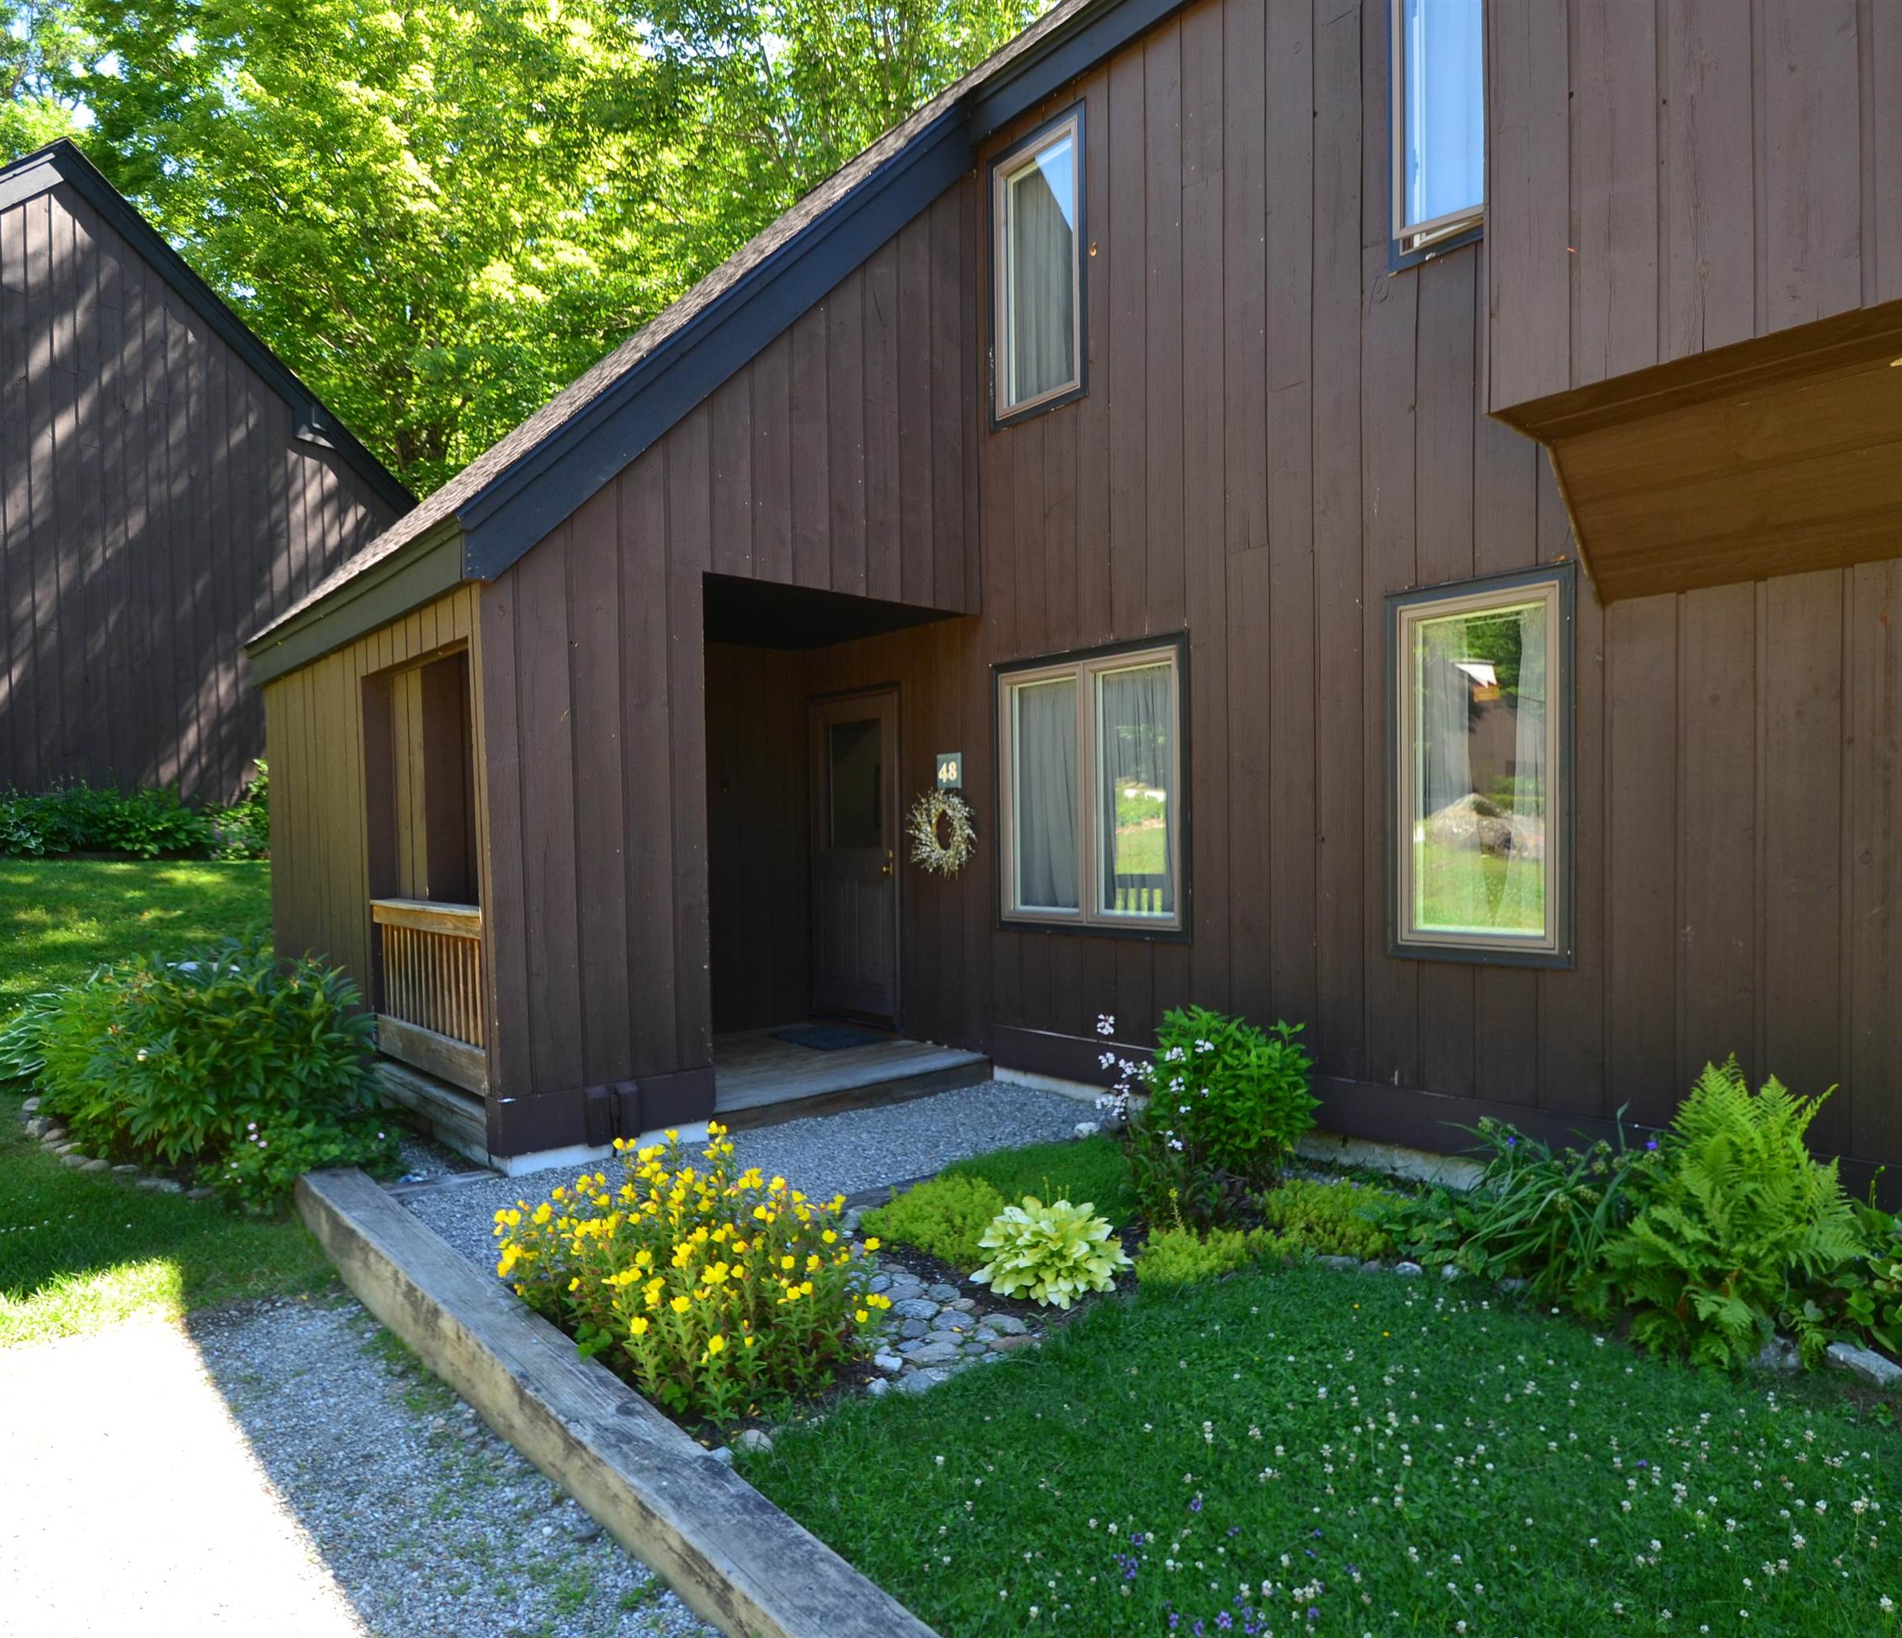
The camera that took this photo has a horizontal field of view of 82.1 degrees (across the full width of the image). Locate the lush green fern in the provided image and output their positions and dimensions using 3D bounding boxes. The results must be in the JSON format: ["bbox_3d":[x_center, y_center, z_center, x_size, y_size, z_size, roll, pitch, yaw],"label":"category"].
[{"bbox_3d":[2.165,1.060,3.040,0.620,0.740,0.630,0,0,-43],"label":"lush green fern"}]

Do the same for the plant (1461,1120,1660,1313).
[{"bbox_3d":[1.880,1.180,3.390,0.570,0.470,0.570,0,0,-43],"label":"plant"}]

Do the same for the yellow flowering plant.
[{"bbox_3d":[-0.700,1.180,2.930,0.780,0.520,1.100,0,0,-43],"label":"yellow flowering plant"}]

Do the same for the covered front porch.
[{"bbox_3d":[-1.400,0.155,5.820,2.680,2.520,1.680,0,0,-44],"label":"covered front porch"}]

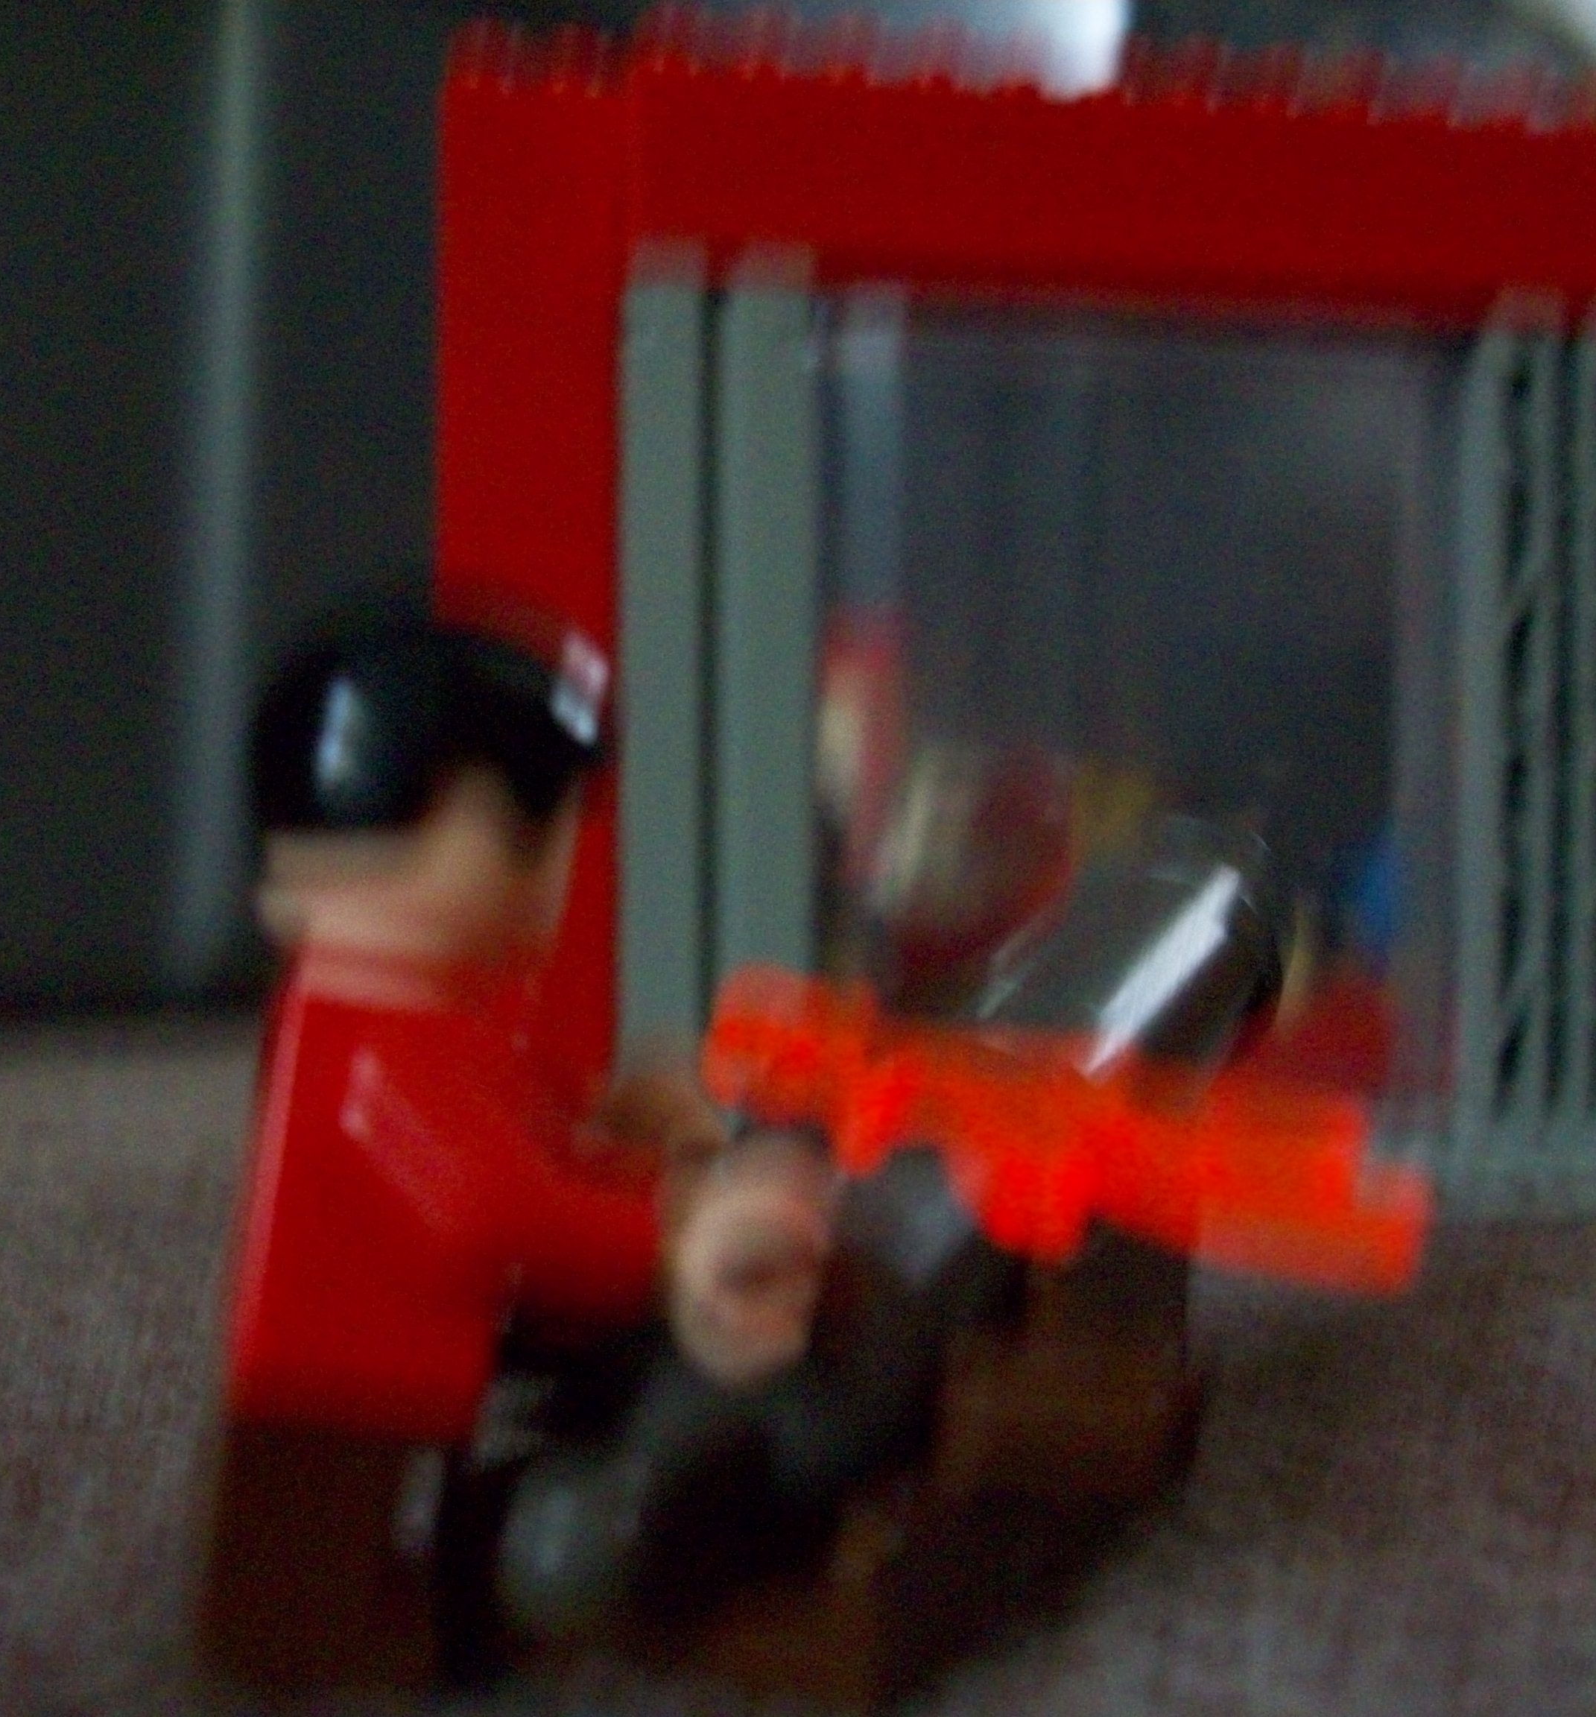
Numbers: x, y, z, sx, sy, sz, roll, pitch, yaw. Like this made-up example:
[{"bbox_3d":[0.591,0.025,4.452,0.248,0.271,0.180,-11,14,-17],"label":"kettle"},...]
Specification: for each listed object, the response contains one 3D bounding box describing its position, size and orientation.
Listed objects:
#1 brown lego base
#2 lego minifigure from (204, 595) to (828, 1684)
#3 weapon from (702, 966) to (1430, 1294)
[{"bbox_3d":[-0.003,0.020,0.079,0.029,0.011,0.021,0,1,0],"label":"brown lego base"},{"bbox_3d":[-0.010,0.008,0.078,0.018,0.034,0.021,4,0,-17],"label":"lego minifigure"},{"bbox_3d":[0.009,0.009,0.079,0.024,0.007,0.005,16,-2,-12],"label":"weapon"}]

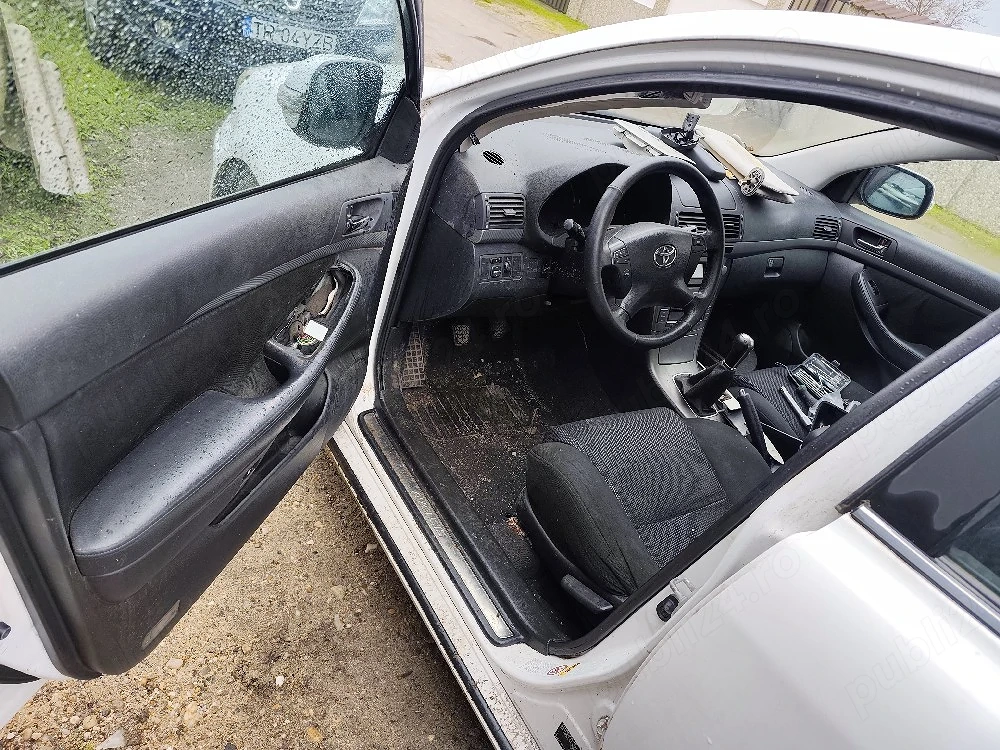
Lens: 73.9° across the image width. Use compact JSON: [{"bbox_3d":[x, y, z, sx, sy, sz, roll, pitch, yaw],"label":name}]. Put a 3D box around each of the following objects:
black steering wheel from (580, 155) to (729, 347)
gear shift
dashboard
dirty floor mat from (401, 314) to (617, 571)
[{"bbox_3d":[0.311,-0.249,1.362,0.380,0.380,0.120,-6,13,-32],"label":"black steering wheel"},{"bbox_3d":[0.562,-0.026,1.697,0.120,0.200,0.170,-6,35,-32],"label":"gear shift"},{"bbox_3d":[0.382,-0.436,1.902,1.440,0.470,0.560,-6,35,-32],"label":"dashboard"},{"bbox_3d":[0.073,0.169,1.788,0.500,0.100,0.780,-6,35,-32],"label":"dirty floor mat"}]

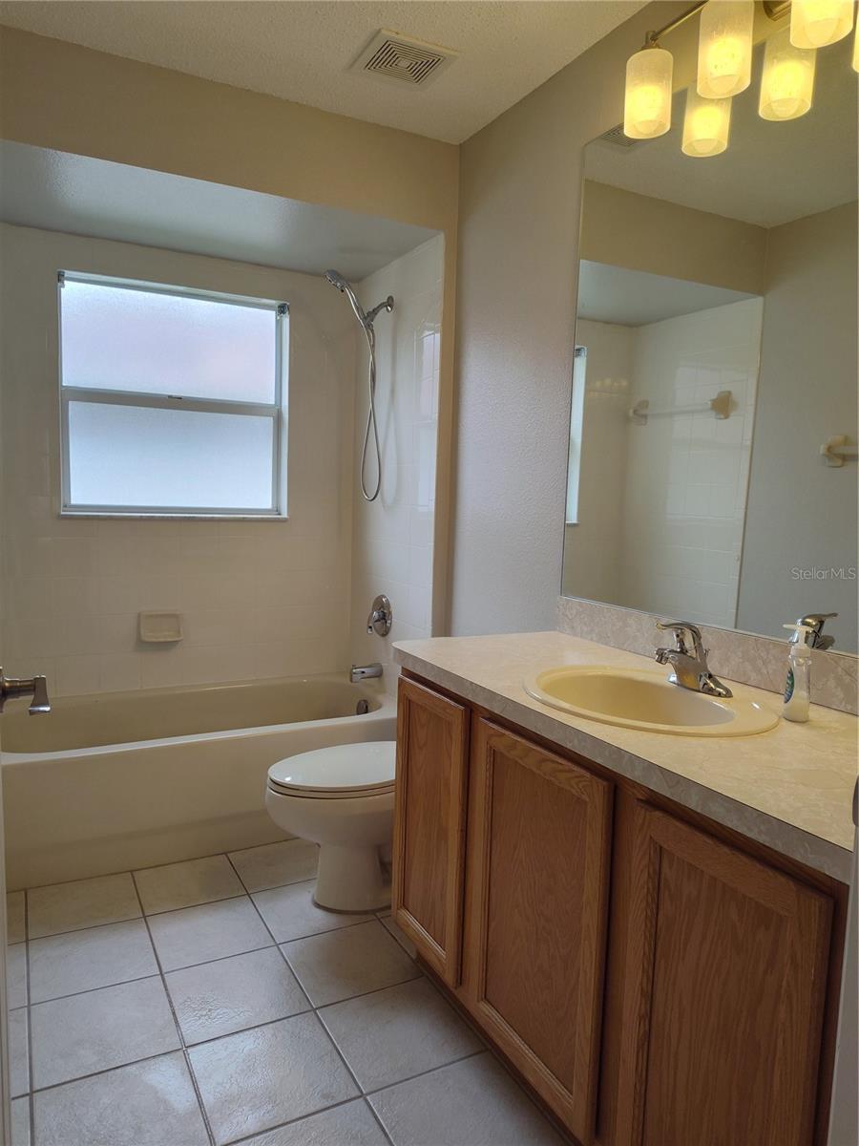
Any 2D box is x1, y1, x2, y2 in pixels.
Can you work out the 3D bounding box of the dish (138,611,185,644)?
[{"bbox_3d":[-1.093,0.222,3.090,0.170,0.120,0.060,-1,6,-28],"label":"dish"}]

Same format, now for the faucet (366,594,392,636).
[{"bbox_3d":[-0.234,0.186,3.220,0.075,0.178,0.178,-1,6,-28],"label":"faucet"}]

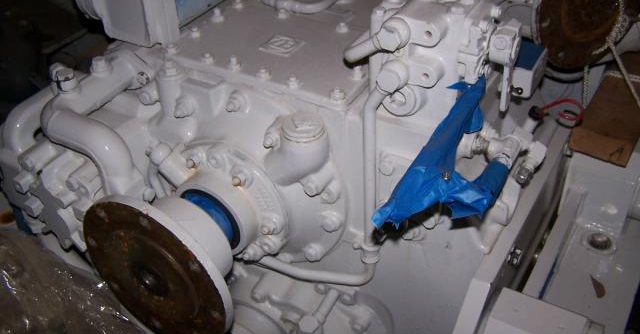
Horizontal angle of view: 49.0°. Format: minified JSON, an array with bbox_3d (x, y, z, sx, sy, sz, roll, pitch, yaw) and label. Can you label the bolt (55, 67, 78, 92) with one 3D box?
[{"bbox_3d":[-0.440,-0.151,1.220,0.034,0.029,0.033,18,42,25],"label":"bolt"}]

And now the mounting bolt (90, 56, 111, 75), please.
[{"bbox_3d":[-0.358,-0.165,1.145,0.027,0.020,0.027,19,43,26],"label":"mounting bolt"}]

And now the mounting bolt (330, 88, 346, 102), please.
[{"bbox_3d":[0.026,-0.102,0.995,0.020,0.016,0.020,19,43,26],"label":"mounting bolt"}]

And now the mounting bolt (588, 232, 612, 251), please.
[{"bbox_3d":[0.499,0.133,1.250,0.041,0.015,0.040,18,42,25],"label":"mounting bolt"}]

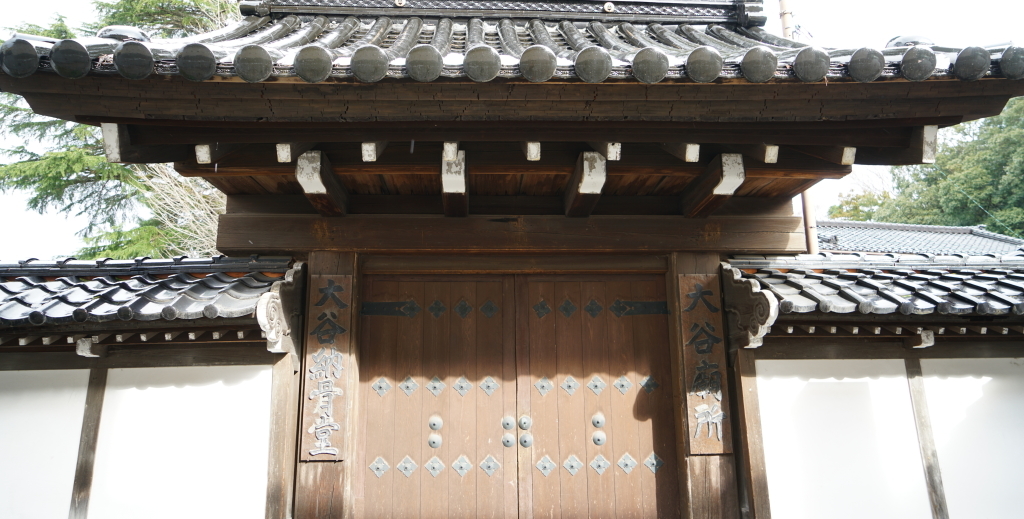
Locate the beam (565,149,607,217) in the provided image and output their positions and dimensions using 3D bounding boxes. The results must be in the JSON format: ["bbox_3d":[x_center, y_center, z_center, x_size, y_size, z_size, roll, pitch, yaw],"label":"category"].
[{"bbox_3d":[0.493,-0.483,4.701,0.133,0.224,0.878,0,-11,-3],"label":"beam"}]

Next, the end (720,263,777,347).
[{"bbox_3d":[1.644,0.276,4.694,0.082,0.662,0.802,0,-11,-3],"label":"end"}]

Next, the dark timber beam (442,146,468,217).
[{"bbox_3d":[-0.382,-0.481,4.656,0.138,0.224,0.878,0,-11,-3],"label":"dark timber beam"}]

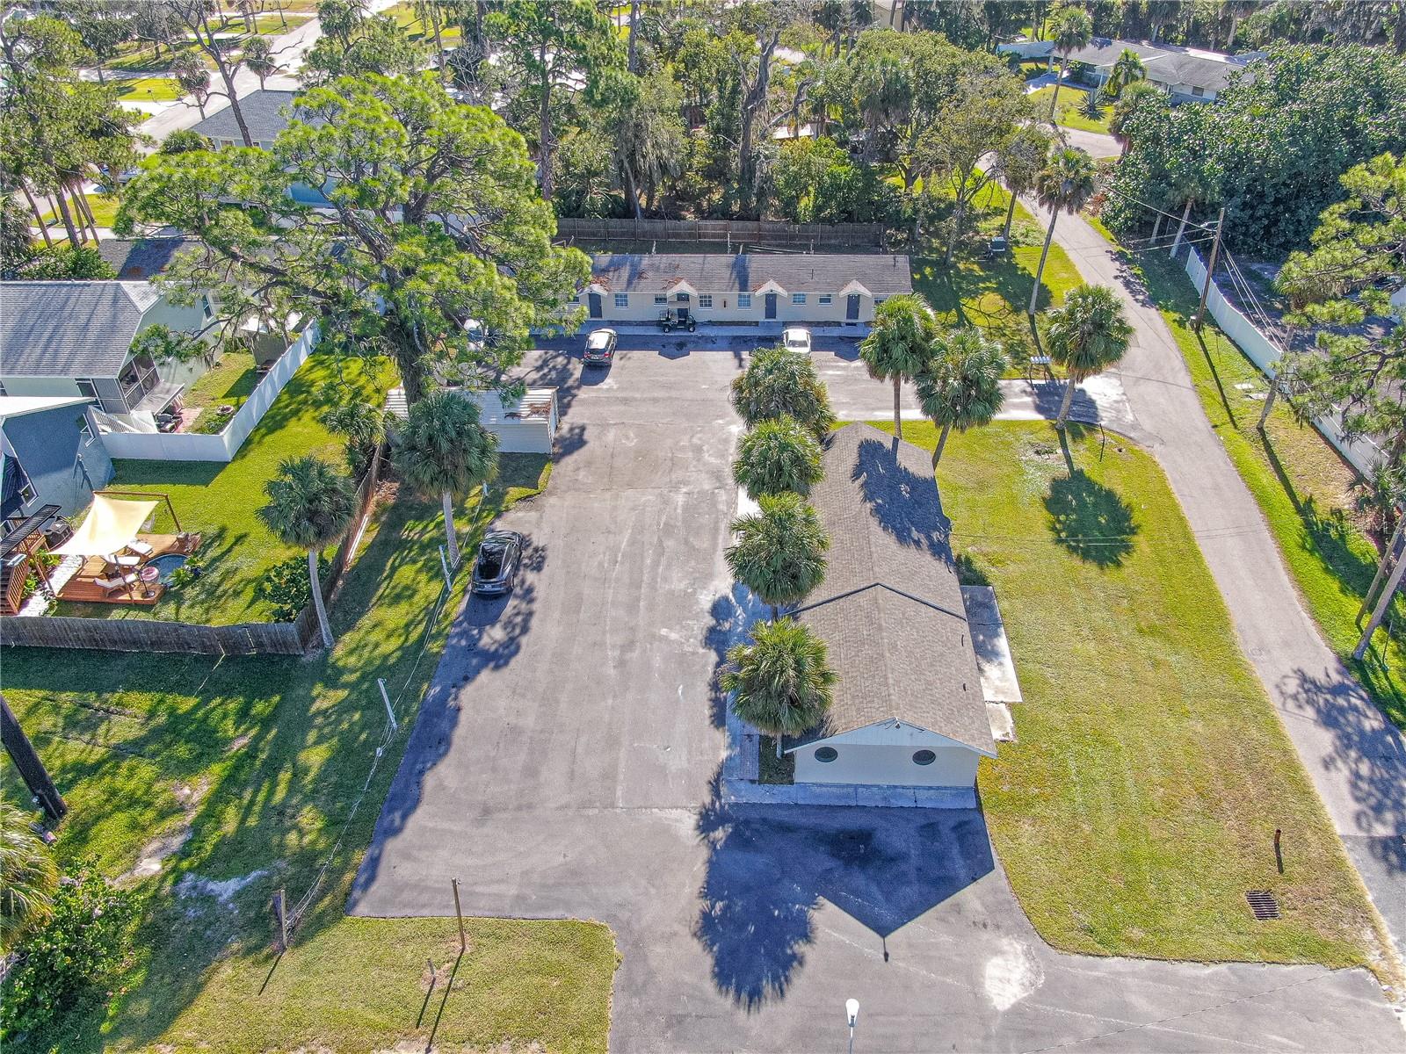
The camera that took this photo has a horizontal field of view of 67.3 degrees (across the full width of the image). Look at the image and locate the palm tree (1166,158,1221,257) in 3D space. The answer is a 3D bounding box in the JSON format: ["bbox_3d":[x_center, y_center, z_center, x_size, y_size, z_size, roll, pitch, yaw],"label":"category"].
[{"bbox_3d":[37.180,-24.505,81.077,4.100,7.800,4.100,1,37,3],"label":"palm tree"}]

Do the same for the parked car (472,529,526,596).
[{"bbox_3d":[-10.183,1.541,52.828,1.920,1.500,4.720,-2,36,0],"label":"parked car"}]

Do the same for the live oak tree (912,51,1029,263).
[{"bbox_3d":[20.275,-28.047,81.099,9.037,15.200,9.037,1,36,3],"label":"live oak tree"}]

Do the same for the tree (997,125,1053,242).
[{"bbox_3d":[25.860,-27.861,85.865,4.445,9.100,4.445,1,36,3],"label":"tree"}]

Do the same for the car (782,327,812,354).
[{"bbox_3d":[6.513,-12.855,72.904,1.830,1.450,4.750,1,35,4],"label":"car"}]

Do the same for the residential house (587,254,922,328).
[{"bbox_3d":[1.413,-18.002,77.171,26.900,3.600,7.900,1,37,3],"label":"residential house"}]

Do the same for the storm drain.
[{"bbox_3d":[19.619,13.211,36.925,0.860,0.100,1.080,-1,36,1],"label":"storm drain"}]

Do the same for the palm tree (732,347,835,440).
[{"bbox_3d":[4.547,-7.111,60.304,5.600,6.400,5.300,-2,35,0],"label":"palm tree"}]

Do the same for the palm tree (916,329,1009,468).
[{"bbox_3d":[13.433,-5.979,55.915,4.900,9.100,4.900,-2,35,0],"label":"palm tree"}]

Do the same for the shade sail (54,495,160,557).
[{"bbox_3d":[-29.622,0.060,52.547,3.700,0.700,4.900,1,36,3],"label":"shade sail"}]

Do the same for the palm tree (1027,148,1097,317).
[{"bbox_3d":[24.663,-20.463,73.686,4.170,11.400,4.170,1,36,3],"label":"palm tree"}]

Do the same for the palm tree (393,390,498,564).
[{"bbox_3d":[-11.852,-1.943,50.704,4.925,9.700,4.925,1,36,3],"label":"palm tree"}]

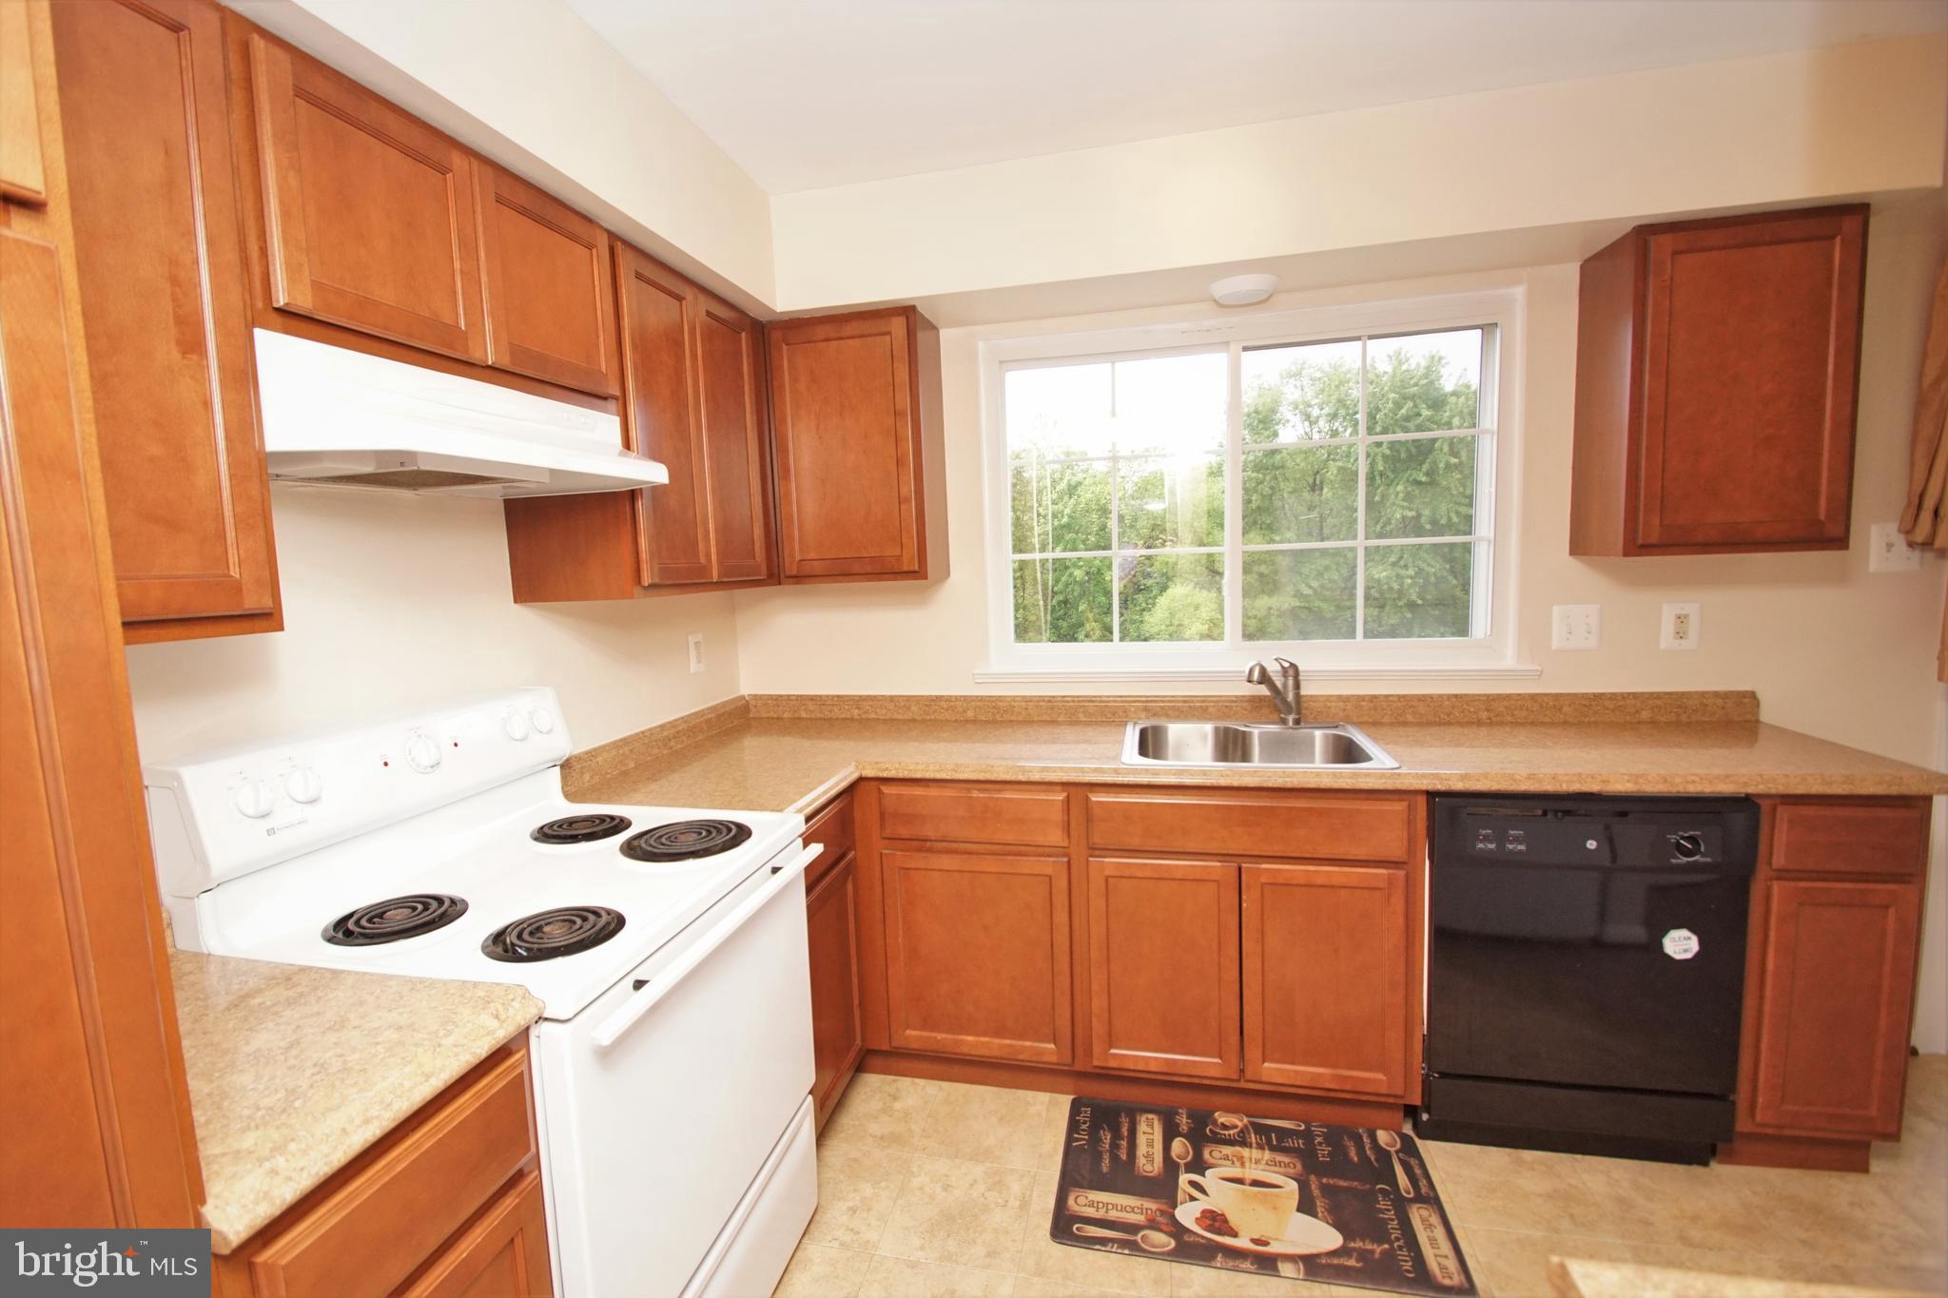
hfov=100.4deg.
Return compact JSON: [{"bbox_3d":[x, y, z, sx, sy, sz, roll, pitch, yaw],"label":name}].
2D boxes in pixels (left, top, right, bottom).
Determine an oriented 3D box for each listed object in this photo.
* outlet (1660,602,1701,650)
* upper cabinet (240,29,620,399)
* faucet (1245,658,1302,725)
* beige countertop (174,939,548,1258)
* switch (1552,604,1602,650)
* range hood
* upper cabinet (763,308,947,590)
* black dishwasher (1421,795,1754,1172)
[{"bbox_3d":[1.939,-0.060,2.221,0.088,0.128,0.012,-1,6,13],"label":"outlet"},{"bbox_3d":[-0.993,-0.644,1.408,0.328,0.386,0.740,-1,6,13],"label":"upper cabinet"},{"bbox_3d":[0.849,0.125,2.287,0.240,0.215,0.062,-8,8,-43],"label":"faucet"},{"bbox_3d":[-0.912,0.478,0.926,0.660,0.044,0.355,-1,6,13],"label":"beige countertop"},{"bbox_3d":[1.692,-0.059,2.276,0.115,0.119,0.012,-1,6,13],"label":"switch"},{"bbox_3d":[-0.933,-0.379,1.424,0.430,0.148,0.743,-1,6,13],"label":"range hood"},{"bbox_3d":[-0.353,-0.594,2.520,0.472,0.776,0.297,-1,6,13],"label":"upper cabinet"},{"bbox_3d":[1.403,0.722,2.076,0.605,0.870,0.620,-1,6,13],"label":"black dishwasher"}]

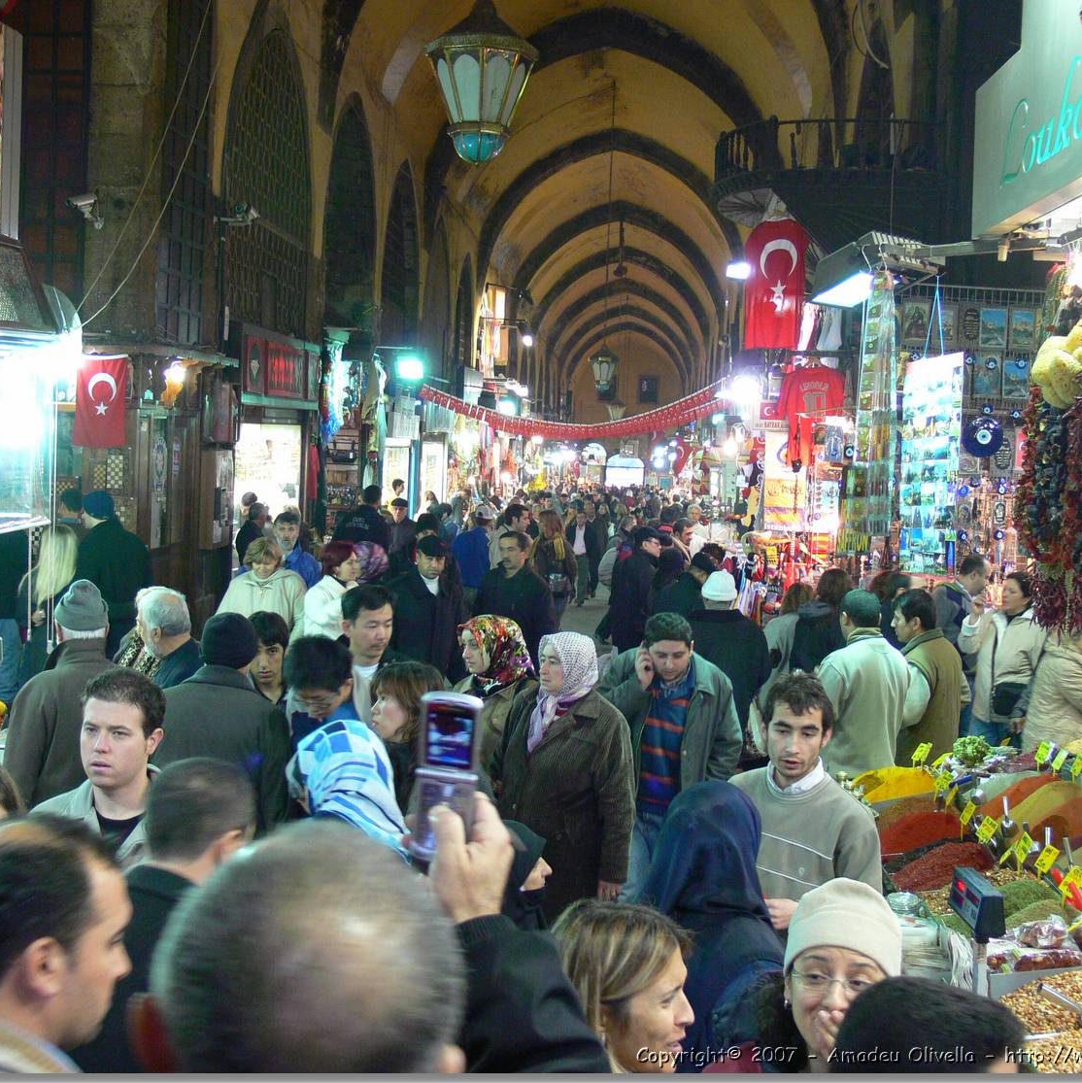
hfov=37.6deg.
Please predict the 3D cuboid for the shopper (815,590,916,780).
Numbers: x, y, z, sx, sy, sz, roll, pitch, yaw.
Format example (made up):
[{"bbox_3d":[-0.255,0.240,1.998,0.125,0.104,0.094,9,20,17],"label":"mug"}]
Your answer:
[{"bbox_3d":[1.431,1.065,7.088,0.520,1.710,0.340,2,3,9],"label":"shopper"}]

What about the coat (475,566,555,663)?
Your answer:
[{"bbox_3d":[-0.172,0.551,9.518,0.500,0.820,0.320,3,3,18],"label":"coat"}]

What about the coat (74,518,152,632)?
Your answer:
[{"bbox_3d":[-2.713,0.323,10.021,0.520,0.950,0.380,-1,3,-41],"label":"coat"}]

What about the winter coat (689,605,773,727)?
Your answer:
[{"bbox_3d":[1.019,0.790,8.719,0.540,0.850,0.360,2,3,9],"label":"winter coat"}]

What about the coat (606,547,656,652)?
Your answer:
[{"bbox_3d":[0.694,0.531,12.322,0.420,0.980,0.500,2,3,-9],"label":"coat"}]

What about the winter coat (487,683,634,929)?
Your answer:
[{"bbox_3d":[0.076,0.974,5.571,0.530,0.950,0.400,4,3,38],"label":"winter coat"}]

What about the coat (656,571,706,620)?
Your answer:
[{"bbox_3d":[0.935,0.588,10.218,0.380,0.800,0.520,-1,4,-45],"label":"coat"}]

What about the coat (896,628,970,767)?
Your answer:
[{"bbox_3d":[1.761,0.783,7.268,0.360,0.780,0.520,4,4,44],"label":"coat"}]

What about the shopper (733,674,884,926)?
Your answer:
[{"bbox_3d":[0.613,1.180,3.859,0.490,1.730,0.380,3,3,33],"label":"shopper"}]

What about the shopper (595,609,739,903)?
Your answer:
[{"bbox_3d":[0.471,1.108,5.788,0.550,1.710,0.400,3,3,18],"label":"shopper"}]

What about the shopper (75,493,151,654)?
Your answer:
[{"bbox_3d":[-2.596,0.606,9.540,0.520,1.830,0.360,0,3,-37],"label":"shopper"}]

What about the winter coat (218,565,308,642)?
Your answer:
[{"bbox_3d":[-1.586,0.540,9.018,0.560,0.800,0.360,2,3,-3],"label":"winter coat"}]

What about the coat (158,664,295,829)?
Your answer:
[{"bbox_3d":[-1.097,0.841,5.419,0.530,0.850,0.340,3,3,14],"label":"coat"}]

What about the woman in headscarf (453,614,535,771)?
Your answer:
[{"bbox_3d":[-0.209,1.079,6.185,0.360,1.600,0.480,0,3,-37],"label":"woman in headscarf"}]

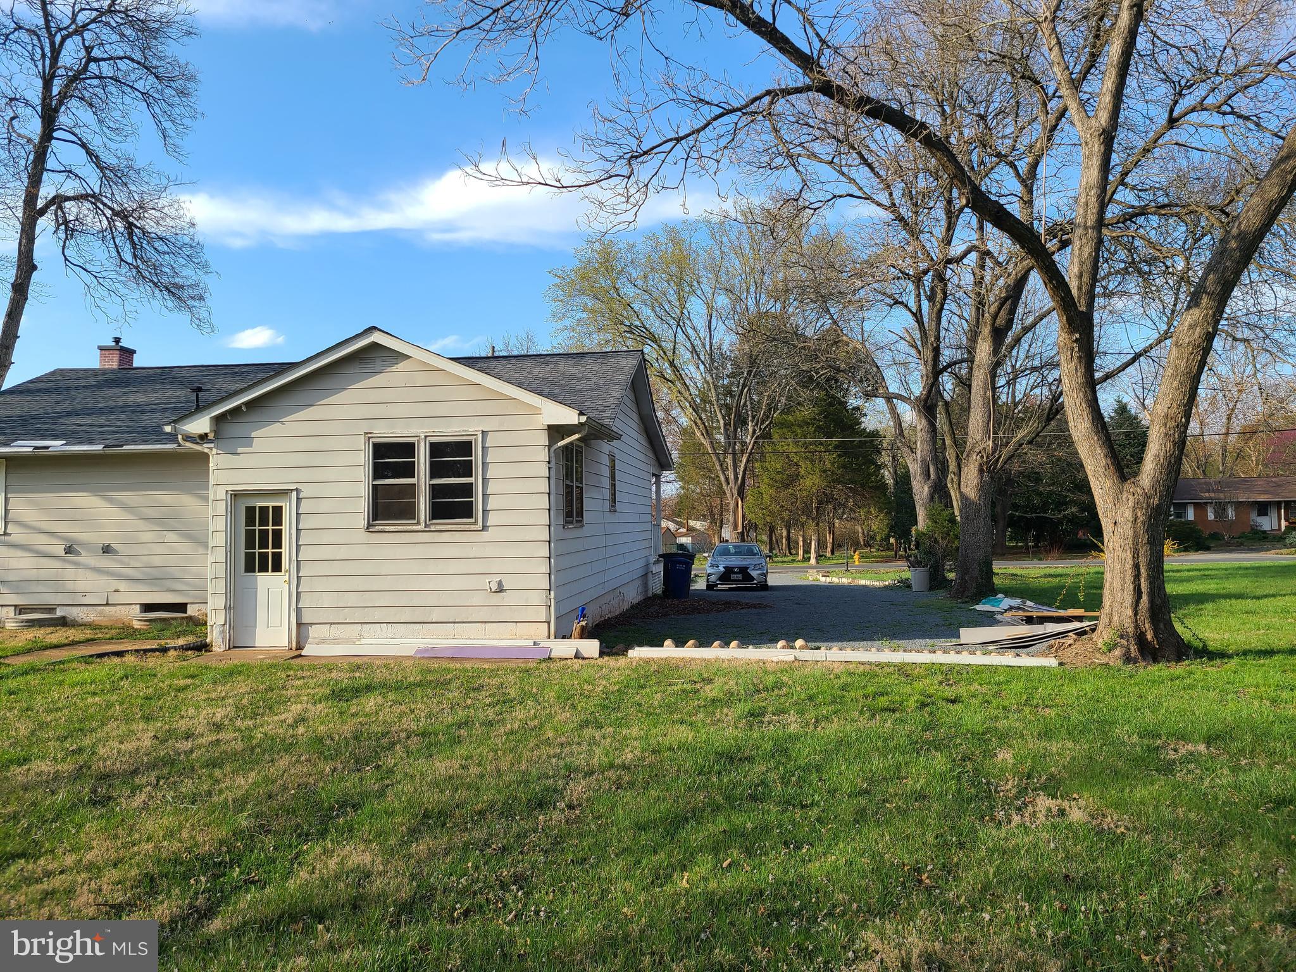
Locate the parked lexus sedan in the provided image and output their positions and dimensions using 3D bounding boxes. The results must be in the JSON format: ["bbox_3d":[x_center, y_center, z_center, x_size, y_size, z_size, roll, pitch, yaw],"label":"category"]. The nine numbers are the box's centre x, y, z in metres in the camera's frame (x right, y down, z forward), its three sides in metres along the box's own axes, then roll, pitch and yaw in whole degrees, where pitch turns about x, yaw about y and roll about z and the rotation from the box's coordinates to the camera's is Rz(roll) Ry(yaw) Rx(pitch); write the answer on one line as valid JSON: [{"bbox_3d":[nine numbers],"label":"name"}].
[{"bbox_3d":[2.805,2.443,30.300,1.850,1.450,4.900,-1,-2,6],"label":"parked lexus sedan"}]

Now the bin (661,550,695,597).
[{"bbox_3d":[0.736,2.199,24.000,0.860,1.100,0.720,-1,-2,6],"label":"bin"}]

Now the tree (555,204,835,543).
[{"bbox_3d":[2.563,-5.292,53.000,15.800,19.200,14.500,-1,-2,6],"label":"tree"}]

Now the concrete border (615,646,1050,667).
[{"bbox_3d":[2.255,2.050,11.650,5.050,0.120,0.140,0,-2,8],"label":"concrete border"}]

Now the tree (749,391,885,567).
[{"bbox_3d":[9.698,-0.612,56.000,7.800,10.200,7.000,-1,-2,6],"label":"tree"}]

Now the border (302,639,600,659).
[{"bbox_3d":[-2.489,2.038,12.200,3.810,0.210,0.280,-1,-2,6],"label":"border"}]

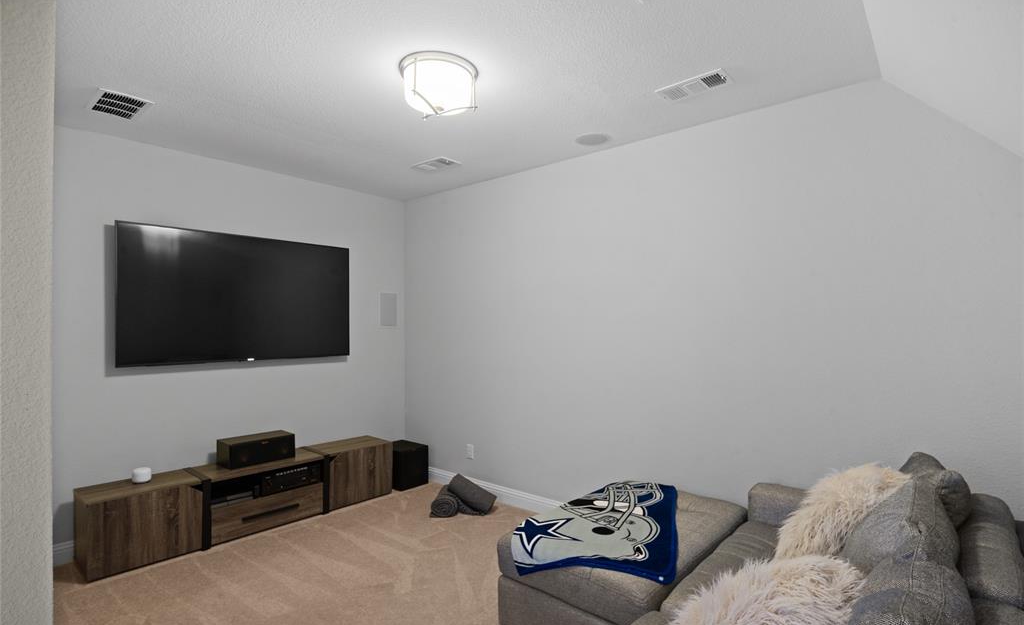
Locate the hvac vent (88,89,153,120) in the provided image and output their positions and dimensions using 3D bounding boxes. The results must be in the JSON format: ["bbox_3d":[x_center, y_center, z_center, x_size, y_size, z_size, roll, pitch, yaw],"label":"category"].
[{"bbox_3d":[-2.255,-1.169,2.776,0.400,0.025,0.215,-1,-2,41],"label":"hvac vent"}]

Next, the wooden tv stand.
[{"bbox_3d":[-1.923,1.363,3.715,0.406,0.446,2.087,-1,-2,41],"label":"wooden tv stand"}]

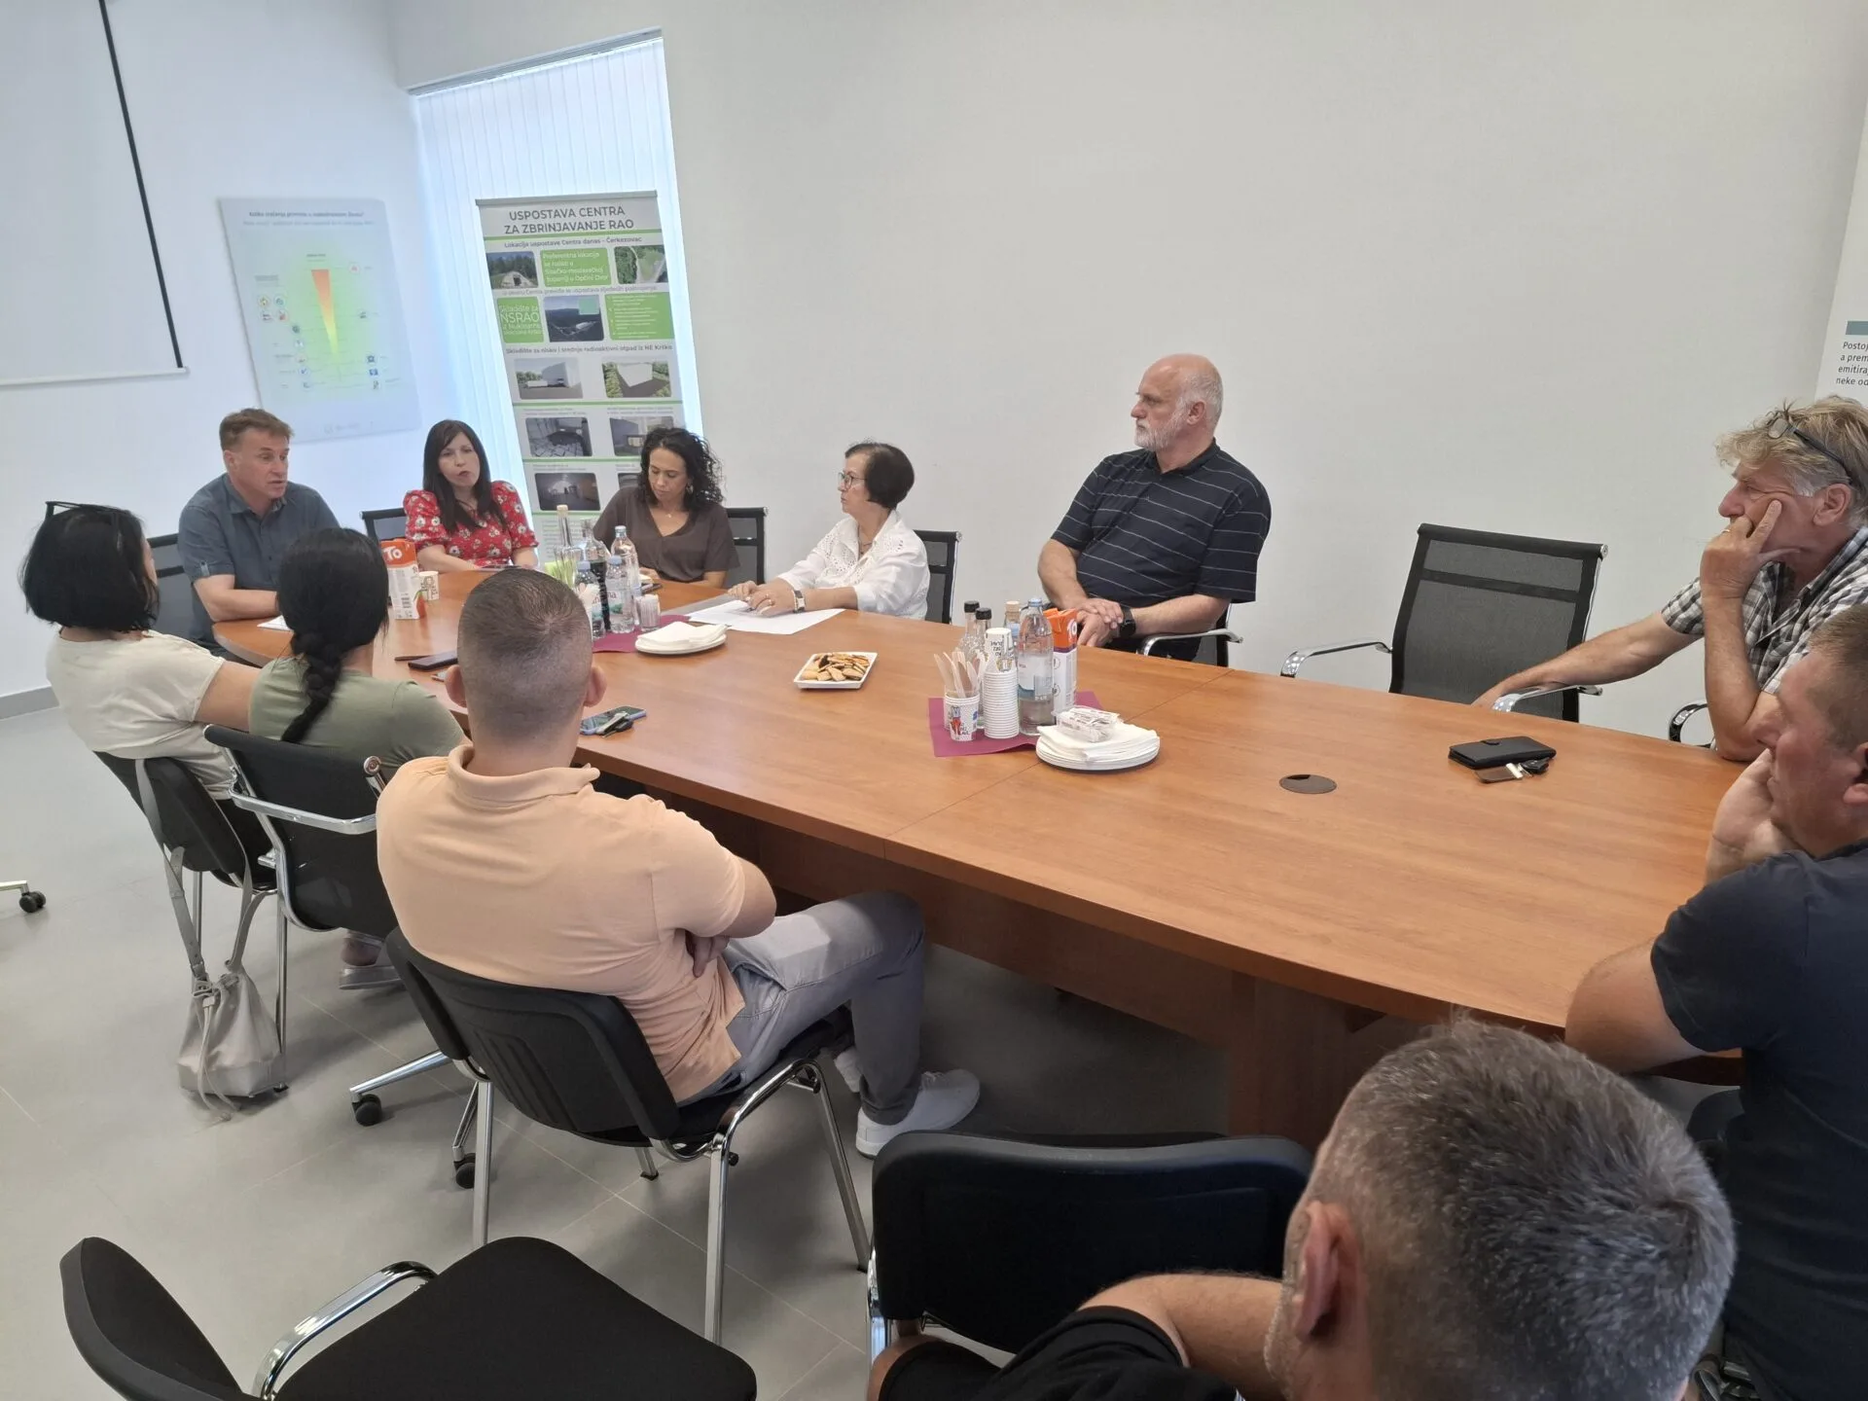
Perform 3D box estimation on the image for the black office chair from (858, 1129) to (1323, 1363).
[{"bbox_3d":[0.201,0.785,1.643,0.540,0.810,0.560,0,18,6],"label":"black office chair"}]

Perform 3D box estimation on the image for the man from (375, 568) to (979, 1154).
[{"bbox_3d":[-0.406,0.343,2.139,0.580,1.310,1.000,6,20,25],"label":"man"}]

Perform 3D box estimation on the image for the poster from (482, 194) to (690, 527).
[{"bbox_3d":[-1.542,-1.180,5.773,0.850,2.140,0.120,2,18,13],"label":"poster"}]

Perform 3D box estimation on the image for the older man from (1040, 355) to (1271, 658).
[{"bbox_3d":[0.609,-0.190,3.527,0.620,1.490,0.800,12,23,37],"label":"older man"}]

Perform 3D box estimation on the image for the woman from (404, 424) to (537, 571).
[{"bbox_3d":[-1.692,-0.410,4.741,0.480,1.280,0.800,-8,18,-18],"label":"woman"}]

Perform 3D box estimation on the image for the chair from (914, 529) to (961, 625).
[{"bbox_3d":[-0.247,-0.117,4.395,0.570,0.890,0.600,7,20,27],"label":"chair"}]

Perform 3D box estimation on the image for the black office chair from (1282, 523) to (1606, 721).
[{"bbox_3d":[1.321,0.114,3.269,0.600,1.020,0.580,-15,22,-35],"label":"black office chair"}]

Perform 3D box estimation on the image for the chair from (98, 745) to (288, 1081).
[{"bbox_3d":[-1.555,0.395,2.949,0.530,0.820,0.580,11,22,37],"label":"chair"}]

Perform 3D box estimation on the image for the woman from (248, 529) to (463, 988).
[{"bbox_3d":[-1.067,0.243,2.704,0.500,1.280,0.780,10,21,32],"label":"woman"}]

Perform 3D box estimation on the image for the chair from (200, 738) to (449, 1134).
[{"bbox_3d":[-0.965,0.437,2.617,0.570,0.890,0.620,6,20,26],"label":"chair"}]

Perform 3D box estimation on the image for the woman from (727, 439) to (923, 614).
[{"bbox_3d":[-0.232,-0.176,3.881,0.550,1.230,0.780,10,21,34],"label":"woman"}]

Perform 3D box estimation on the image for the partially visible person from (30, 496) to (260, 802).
[{"bbox_3d":[-1.589,0.166,2.987,0.500,1.290,0.800,3,18,15],"label":"partially visible person"}]

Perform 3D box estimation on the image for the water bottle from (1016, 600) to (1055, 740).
[{"bbox_3d":[0.212,-0.066,2.564,0.078,0.278,0.078,-2,18,1],"label":"water bottle"}]

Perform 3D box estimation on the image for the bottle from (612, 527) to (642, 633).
[{"bbox_3d":[-0.878,-0.380,3.663,0.085,0.305,0.085,12,23,39],"label":"bottle"}]

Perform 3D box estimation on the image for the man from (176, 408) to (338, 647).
[{"bbox_3d":[-2.227,-0.291,4.277,0.560,1.380,0.850,-18,24,-41],"label":"man"}]

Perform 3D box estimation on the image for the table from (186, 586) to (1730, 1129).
[{"bbox_3d":[-0.338,0.300,3.188,4.600,0.750,1.300,12,23,39],"label":"table"}]

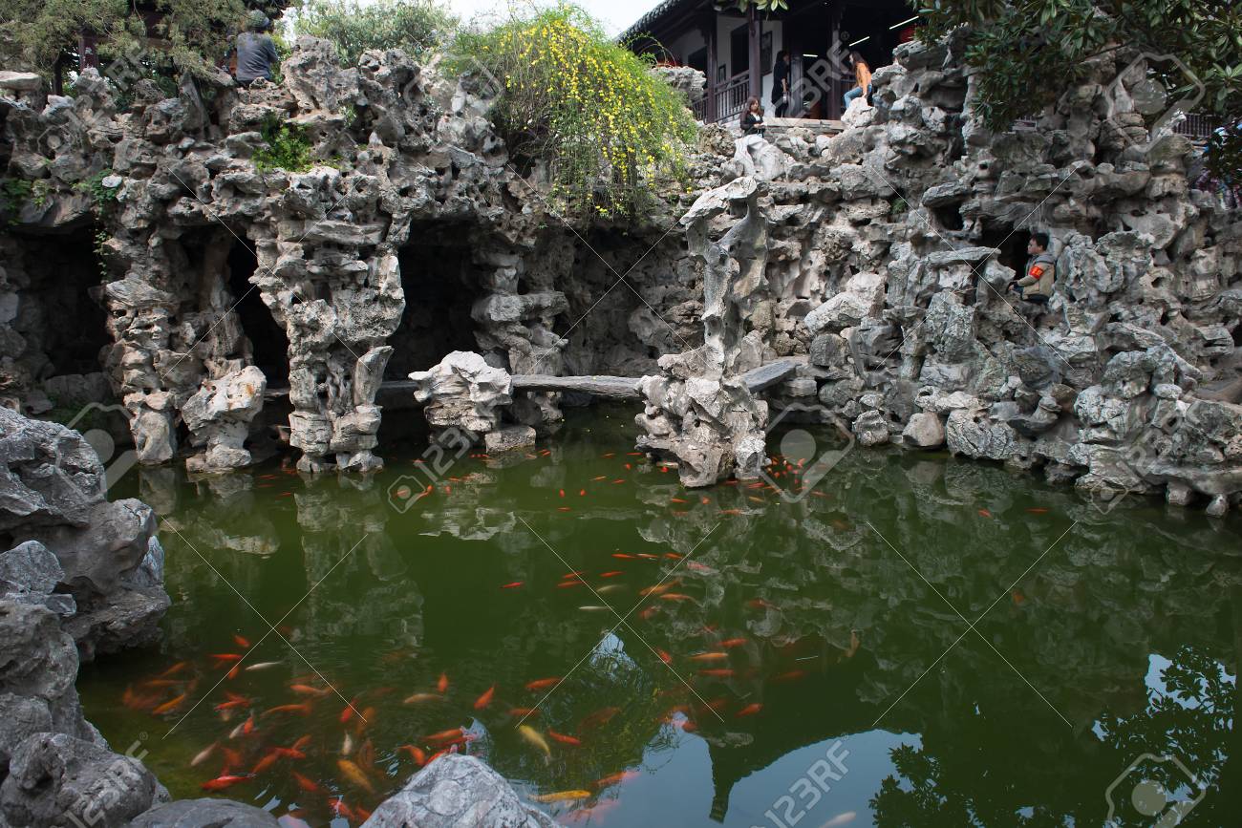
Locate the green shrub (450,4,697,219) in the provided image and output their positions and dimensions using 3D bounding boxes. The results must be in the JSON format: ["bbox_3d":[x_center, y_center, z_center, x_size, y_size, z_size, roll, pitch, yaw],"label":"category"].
[{"bbox_3d":[-0.595,-4.146,11.700,3.300,2.700,1.600,-1,10,0],"label":"green shrub"}]

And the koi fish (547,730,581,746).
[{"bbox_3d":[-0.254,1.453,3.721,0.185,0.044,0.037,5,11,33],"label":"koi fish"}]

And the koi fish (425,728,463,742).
[{"bbox_3d":[-0.855,1.559,4.022,0.196,0.047,0.043,-4,10,-16],"label":"koi fish"}]

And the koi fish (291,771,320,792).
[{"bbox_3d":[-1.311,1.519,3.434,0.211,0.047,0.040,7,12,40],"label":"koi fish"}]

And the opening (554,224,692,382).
[{"bbox_3d":[0.022,-1.683,12.600,1.950,2.250,1.200,-1,9,0],"label":"opening"}]

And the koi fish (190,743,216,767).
[{"bbox_3d":[-2.006,1.638,3.994,0.045,0.052,0.175,0,10,9],"label":"koi fish"}]

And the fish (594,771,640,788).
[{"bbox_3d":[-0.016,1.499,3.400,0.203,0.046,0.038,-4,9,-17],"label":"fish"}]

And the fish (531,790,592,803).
[{"bbox_3d":[-0.236,1.520,3.297,0.245,0.055,0.047,-1,9,-1],"label":"fish"}]

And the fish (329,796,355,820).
[{"bbox_3d":[-1.170,1.656,3.474,0.207,0.050,0.045,7,13,41],"label":"fish"}]

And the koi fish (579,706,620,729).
[{"bbox_3d":[-0.106,1.588,4.295,0.058,0.070,0.255,8,13,44],"label":"koi fish"}]

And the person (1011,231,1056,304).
[{"bbox_3d":[5.158,-1.675,10.391,0.680,1.200,0.520,-3,9,-11],"label":"person"}]

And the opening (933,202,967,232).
[{"bbox_3d":[4.239,-2.546,10.700,0.400,0.360,0.380,2,10,18],"label":"opening"}]

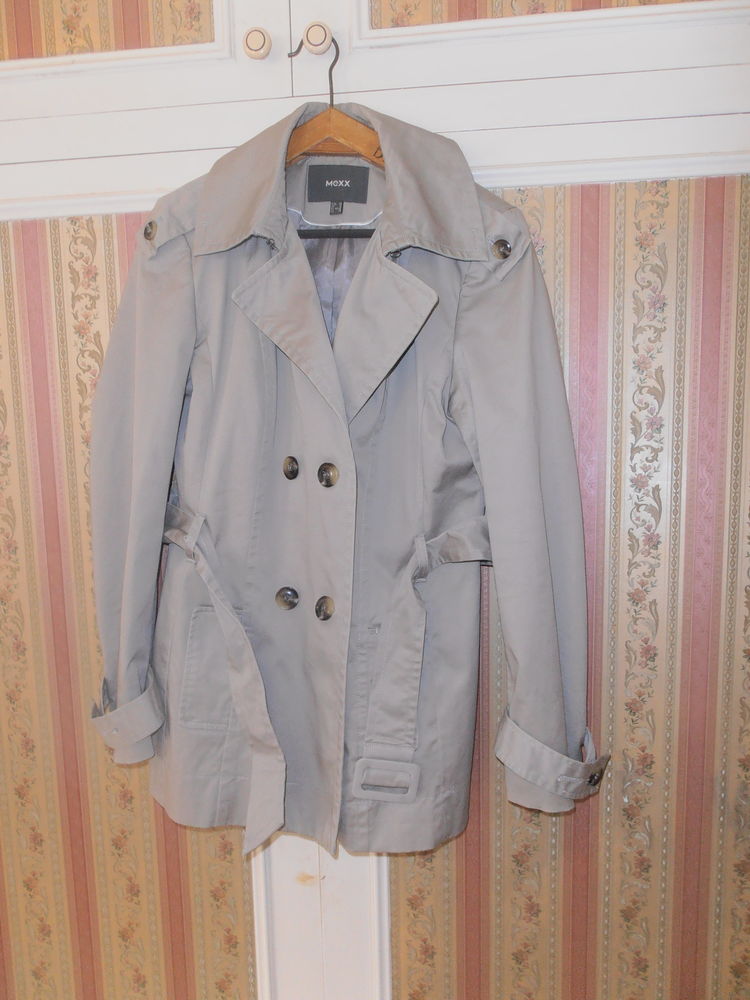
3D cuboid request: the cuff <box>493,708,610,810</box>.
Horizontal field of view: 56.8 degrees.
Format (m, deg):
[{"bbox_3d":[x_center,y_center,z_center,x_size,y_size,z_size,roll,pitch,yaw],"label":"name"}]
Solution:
[{"bbox_3d":[0.204,0.296,0.796,0.123,0.104,0.068,0,7,7],"label":"cuff"}]

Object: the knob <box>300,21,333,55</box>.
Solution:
[{"bbox_3d":[-0.063,-0.508,0.764,0.032,0.032,0.028,0,7,7],"label":"knob"}]

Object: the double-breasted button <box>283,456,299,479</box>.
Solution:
[{"bbox_3d":[-0.091,-0.034,0.752,0.025,0.025,0.006,3,8,34],"label":"double-breasted button"}]

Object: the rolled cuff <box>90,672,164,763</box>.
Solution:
[{"bbox_3d":[-0.304,0.268,0.853,0.080,0.103,0.070,0,7,7],"label":"rolled cuff"}]

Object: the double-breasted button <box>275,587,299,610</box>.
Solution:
[{"bbox_3d":[-0.098,0.110,0.773,0.025,0.025,0.006,-1,7,3],"label":"double-breasted button"}]

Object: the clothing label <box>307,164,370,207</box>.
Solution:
[{"bbox_3d":[-0.041,-0.352,0.774,0.066,0.041,0.004,5,7,6],"label":"clothing label"}]

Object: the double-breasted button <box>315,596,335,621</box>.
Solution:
[{"bbox_3d":[-0.053,0.116,0.742,0.025,0.025,0.006,2,7,26],"label":"double-breasted button"}]

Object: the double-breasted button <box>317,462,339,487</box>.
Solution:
[{"bbox_3d":[-0.049,-0.026,0.728,0.025,0.025,0.006,1,7,20],"label":"double-breasted button"}]

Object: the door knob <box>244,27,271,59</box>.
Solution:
[{"bbox_3d":[-0.130,-0.508,0.772,0.032,0.032,0.028,0,7,7],"label":"door knob"}]

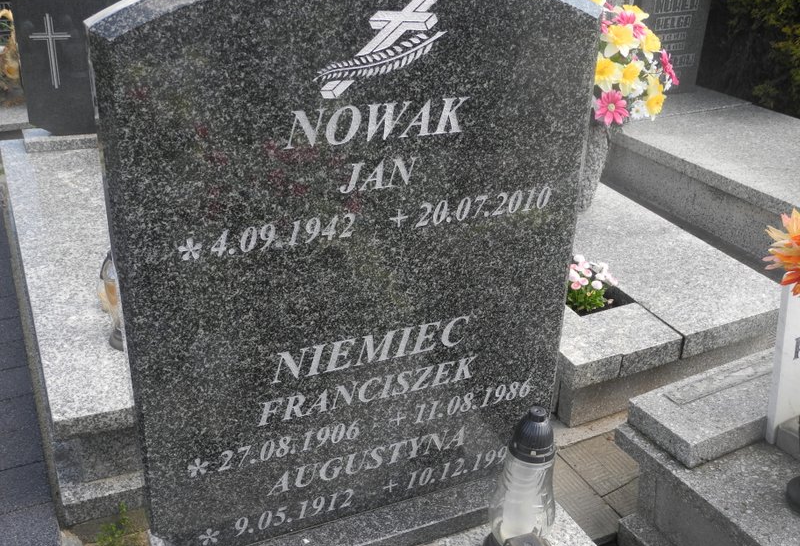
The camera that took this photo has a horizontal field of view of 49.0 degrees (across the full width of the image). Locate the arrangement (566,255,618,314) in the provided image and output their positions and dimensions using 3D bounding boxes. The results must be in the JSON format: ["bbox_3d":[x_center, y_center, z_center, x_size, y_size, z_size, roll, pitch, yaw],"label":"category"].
[{"bbox_3d":[0.545,0.028,2.500,0.155,0.135,0.145,8,26,12],"label":"arrangement"}]

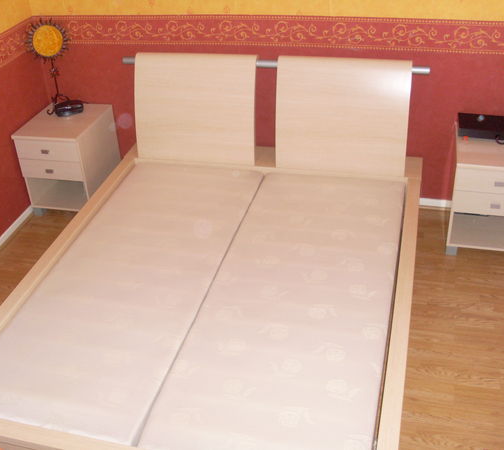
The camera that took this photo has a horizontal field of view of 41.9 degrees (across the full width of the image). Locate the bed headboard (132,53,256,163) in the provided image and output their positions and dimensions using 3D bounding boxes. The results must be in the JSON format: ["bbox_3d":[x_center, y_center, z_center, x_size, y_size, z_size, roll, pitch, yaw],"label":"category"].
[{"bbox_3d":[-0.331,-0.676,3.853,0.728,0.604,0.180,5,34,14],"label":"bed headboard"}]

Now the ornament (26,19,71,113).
[{"bbox_3d":[-1.222,-0.978,4.031,0.265,0.570,0.140,-19,36,-22],"label":"ornament"}]

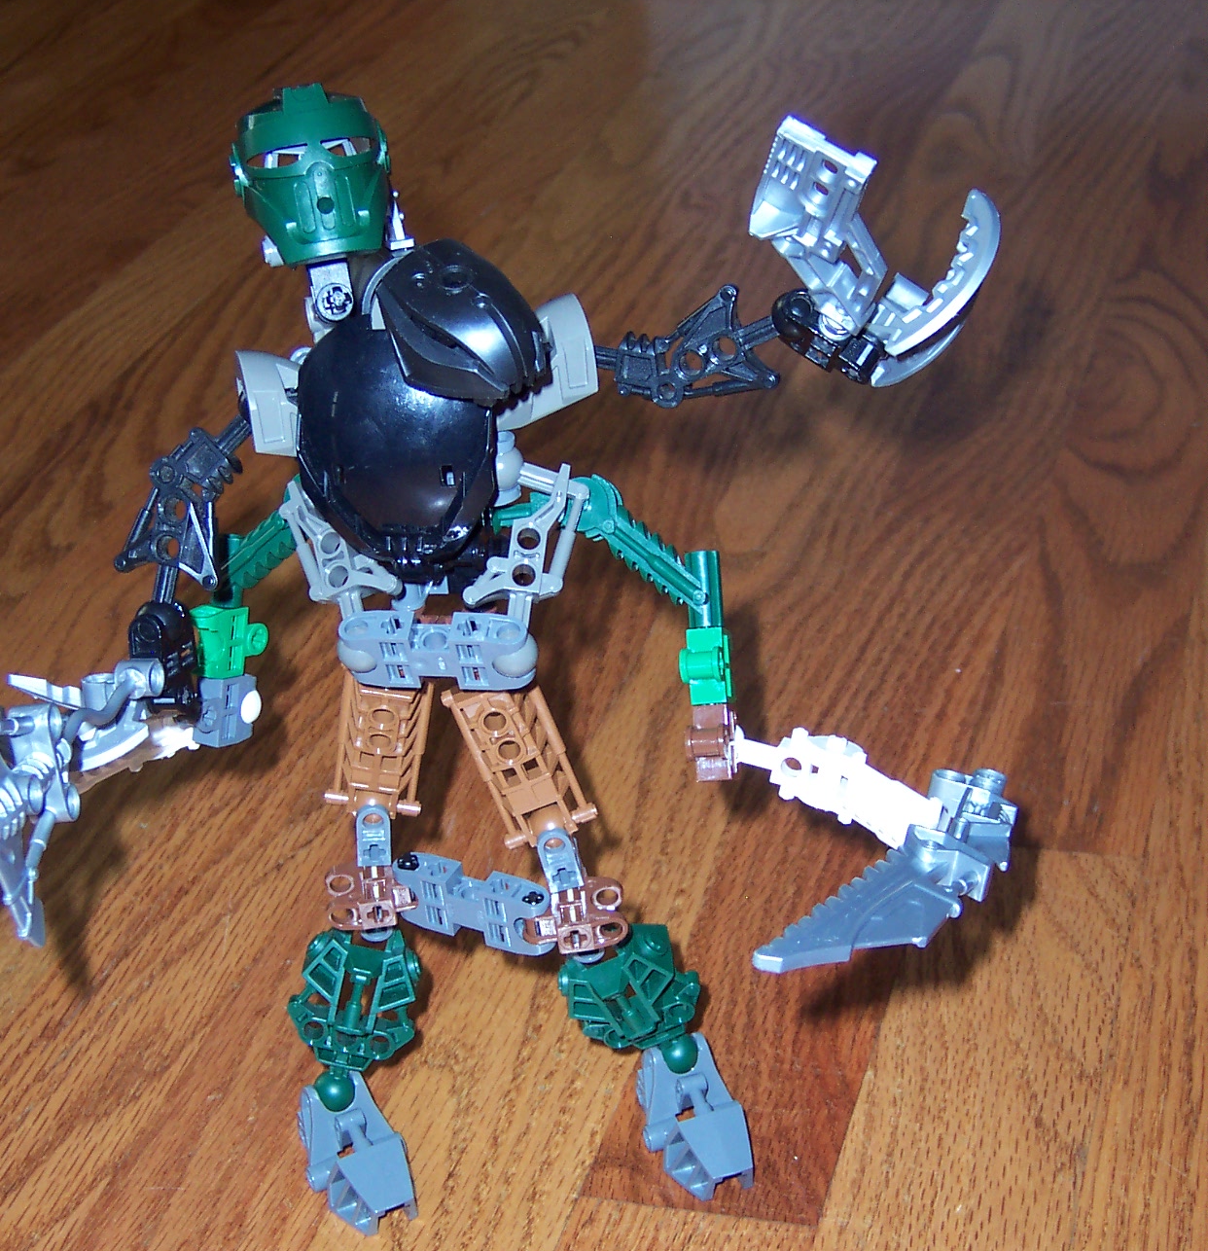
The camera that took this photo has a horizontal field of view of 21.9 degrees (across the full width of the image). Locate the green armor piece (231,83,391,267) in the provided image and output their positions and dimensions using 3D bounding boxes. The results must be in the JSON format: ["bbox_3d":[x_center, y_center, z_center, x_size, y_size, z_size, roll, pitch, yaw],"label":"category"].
[{"bbox_3d":[-0.057,-0.088,0.608,0.031,0.034,0.022,-13,21,-9],"label":"green armor piece"}]

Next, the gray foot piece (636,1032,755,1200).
[{"bbox_3d":[0.023,0.115,0.734,0.025,0.025,0.036,-12,27,-20],"label":"gray foot piece"}]

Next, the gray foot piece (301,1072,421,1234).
[{"bbox_3d":[-0.057,0.122,0.726,0.025,0.025,0.036,-15,28,-26],"label":"gray foot piece"}]

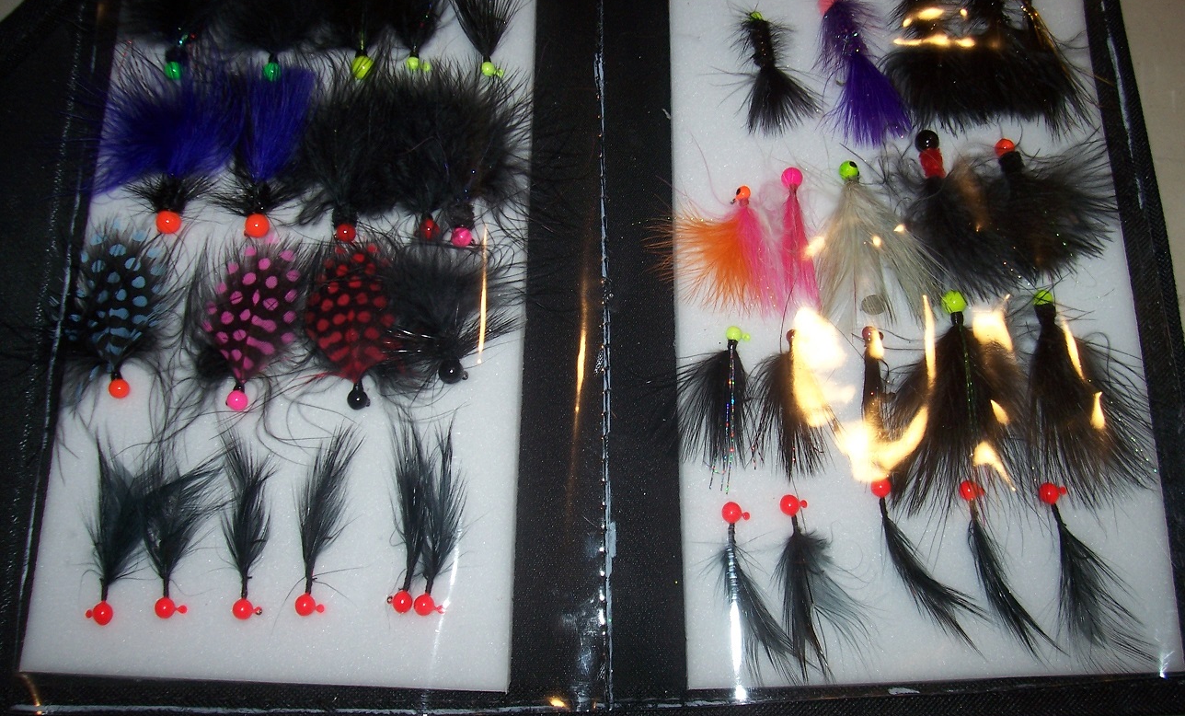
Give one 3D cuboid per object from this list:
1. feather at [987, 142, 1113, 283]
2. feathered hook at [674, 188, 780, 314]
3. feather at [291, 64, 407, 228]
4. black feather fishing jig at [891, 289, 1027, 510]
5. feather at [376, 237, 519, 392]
[{"bbox_3d":[0.134,-0.043,0.342,0.028,0.012,0.039,0,74,0],"label":"feather"},{"bbox_3d":[0.039,-0.032,0.340,0.028,0.010,0.036,0,74,0],"label":"feathered hook"},{"bbox_3d":[-0.072,-0.063,0.348,0.031,0.013,0.045,-3,74,-1],"label":"feather"},{"bbox_3d":[0.102,0.014,0.326,0.034,0.012,0.057,3,74,1],"label":"black feather fishing jig"},{"bbox_3d":[-0.041,-0.012,0.333,0.038,0.013,0.041,0,74,0],"label":"feather"}]

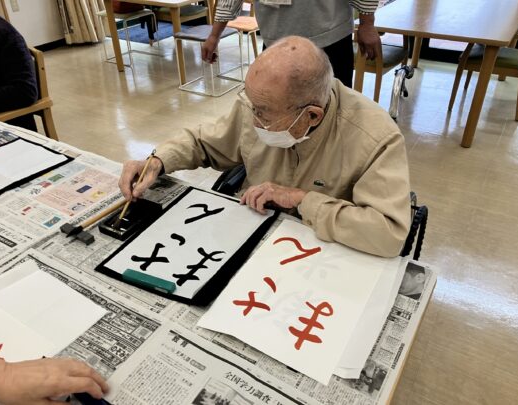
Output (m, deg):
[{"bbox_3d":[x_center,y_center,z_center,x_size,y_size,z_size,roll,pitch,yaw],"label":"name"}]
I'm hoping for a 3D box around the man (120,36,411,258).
[{"bbox_3d":[0.097,0.035,1.328,0.720,1.030,0.660,12,36,19],"label":"man"}]

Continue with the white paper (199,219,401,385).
[{"bbox_3d":[0.096,0.166,0.866,0.275,0.005,0.366,17,38,25],"label":"white paper"}]

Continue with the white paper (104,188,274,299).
[{"bbox_3d":[-0.145,0.078,1.007,0.272,0.005,0.362,14,37,22],"label":"white paper"}]

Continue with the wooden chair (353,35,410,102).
[{"bbox_3d":[0.811,-1.170,3.406,0.560,0.770,0.540,20,40,29],"label":"wooden chair"}]

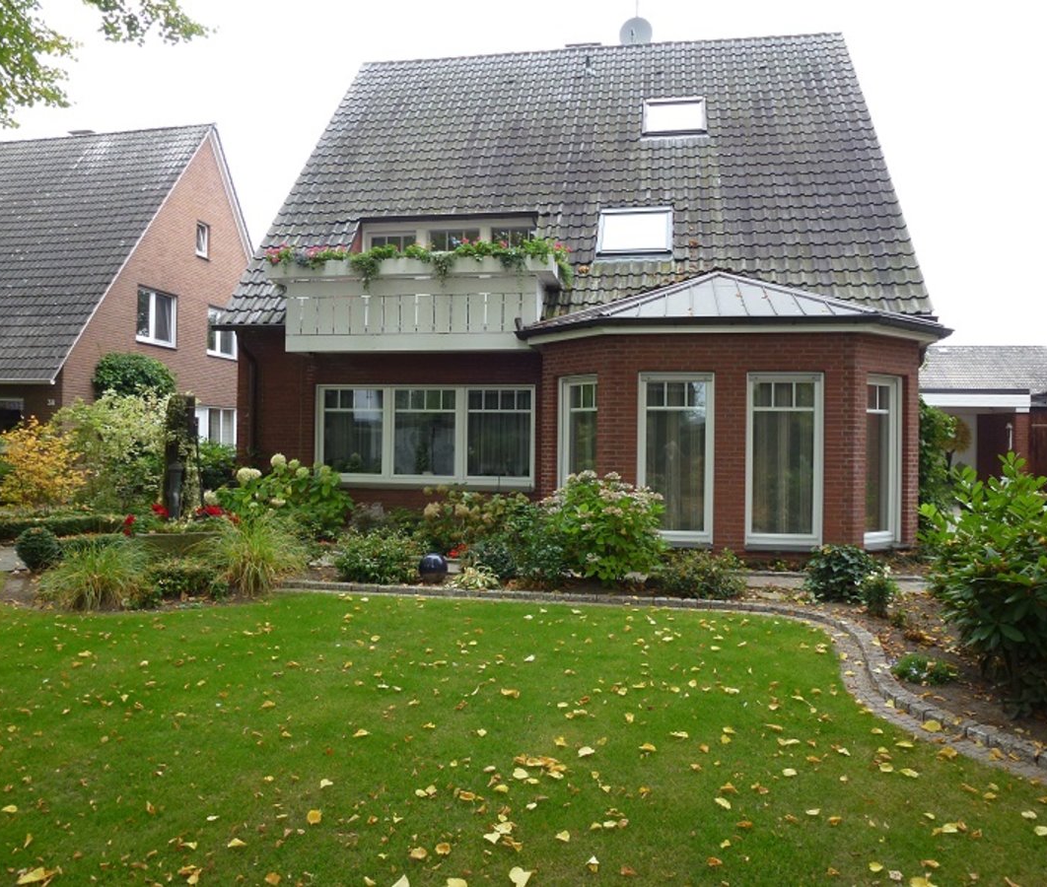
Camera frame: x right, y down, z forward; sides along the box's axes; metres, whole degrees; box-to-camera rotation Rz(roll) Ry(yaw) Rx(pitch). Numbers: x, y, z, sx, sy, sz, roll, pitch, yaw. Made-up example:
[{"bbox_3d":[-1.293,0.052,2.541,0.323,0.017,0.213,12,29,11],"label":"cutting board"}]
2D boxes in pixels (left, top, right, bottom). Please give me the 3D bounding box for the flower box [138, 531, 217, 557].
[{"bbox_3d":[-3.306,1.076,7.902,0.850,0.462,0.500,1,-1,-20],"label":"flower box"}]

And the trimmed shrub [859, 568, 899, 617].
[{"bbox_3d":[2.862,1.175,6.602,0.310,0.359,0.310,1,-1,0],"label":"trimmed shrub"}]

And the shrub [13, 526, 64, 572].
[{"bbox_3d":[-4.970,1.072,8.402,0.470,0.438,0.470,1,-1,0],"label":"shrub"}]

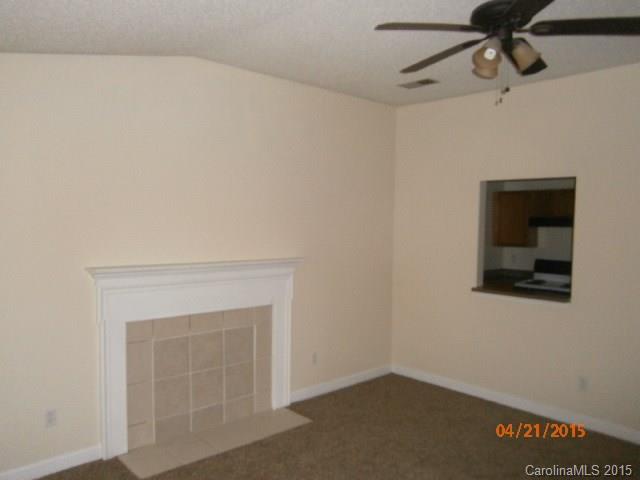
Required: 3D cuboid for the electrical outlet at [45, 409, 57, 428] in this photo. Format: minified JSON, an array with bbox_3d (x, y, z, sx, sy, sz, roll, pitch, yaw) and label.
[{"bbox_3d":[-1.717,1.137,3.063,0.073,0.117,0.012,-1,2,-43],"label":"electrical outlet"}]

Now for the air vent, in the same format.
[{"bbox_3d":[0.916,-1.451,4.471,0.155,0.016,0.350,-1,2,-43],"label":"air vent"}]

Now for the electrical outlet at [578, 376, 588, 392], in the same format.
[{"bbox_3d":[2.140,1.174,3.905,0.012,0.117,0.073,-1,2,-43],"label":"electrical outlet"}]

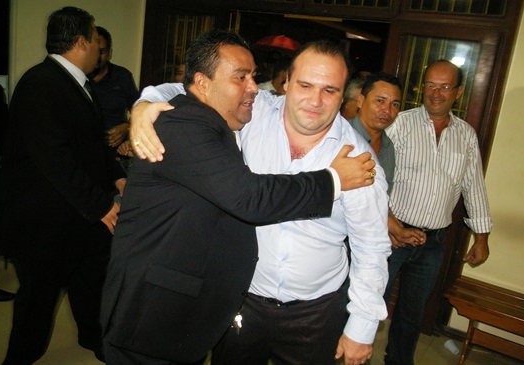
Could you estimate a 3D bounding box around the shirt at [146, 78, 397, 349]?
[{"bbox_3d":[-0.010,0.085,1.520,0.760,0.660,0.420,9,13,6],"label":"shirt"}]

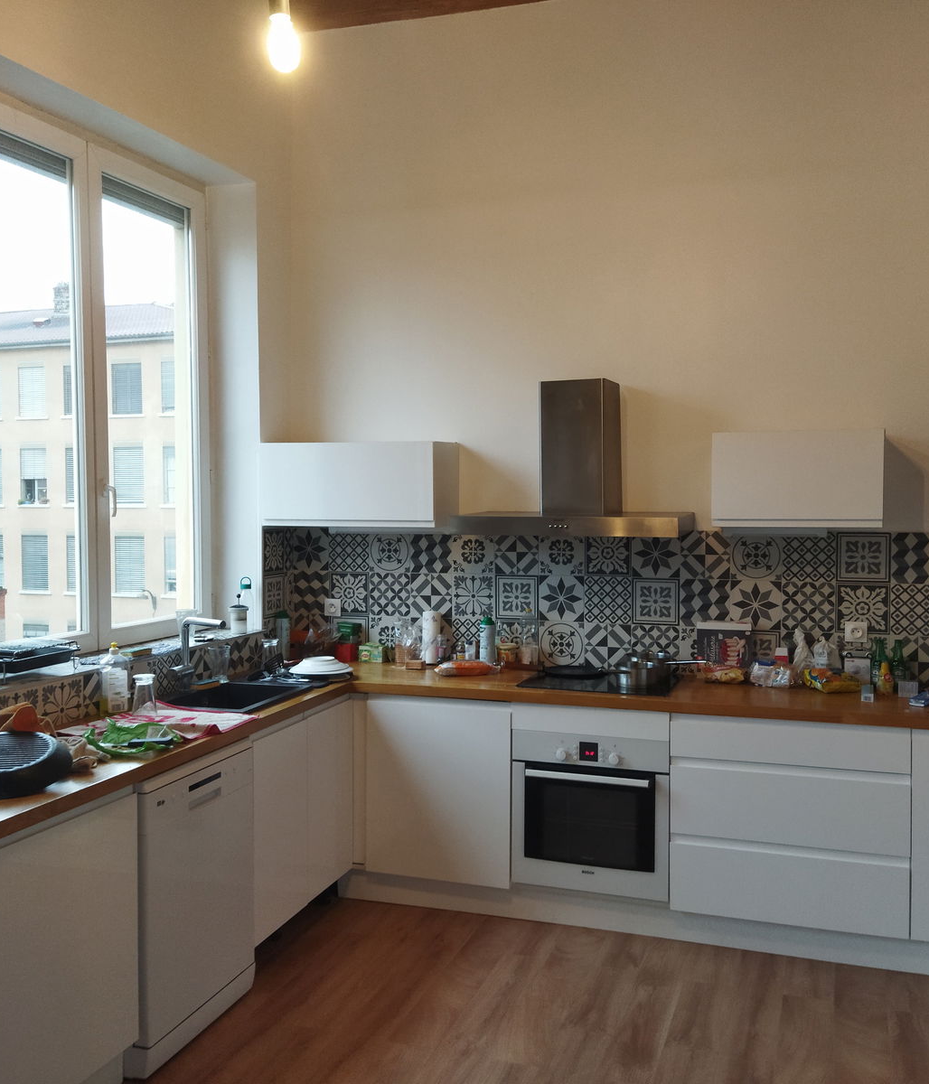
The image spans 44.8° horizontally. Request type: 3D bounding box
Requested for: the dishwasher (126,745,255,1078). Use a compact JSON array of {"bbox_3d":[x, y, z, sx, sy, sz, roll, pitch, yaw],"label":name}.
[{"bbox_3d":[-1.079,1.084,3.576,0.597,0.850,0.597,1,4,21],"label":"dishwasher"}]

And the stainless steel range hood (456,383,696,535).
[{"bbox_3d":[0.434,-0.332,4.477,0.895,0.605,0.450,1,3,19],"label":"stainless steel range hood"}]

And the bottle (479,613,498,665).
[{"bbox_3d":[0.106,0.420,4.836,0.070,0.207,0.070,1,4,21],"label":"bottle"}]

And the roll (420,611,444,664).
[{"bbox_3d":[-0.134,0.414,4.864,0.084,0.222,0.084,1,4,21],"label":"roll"}]

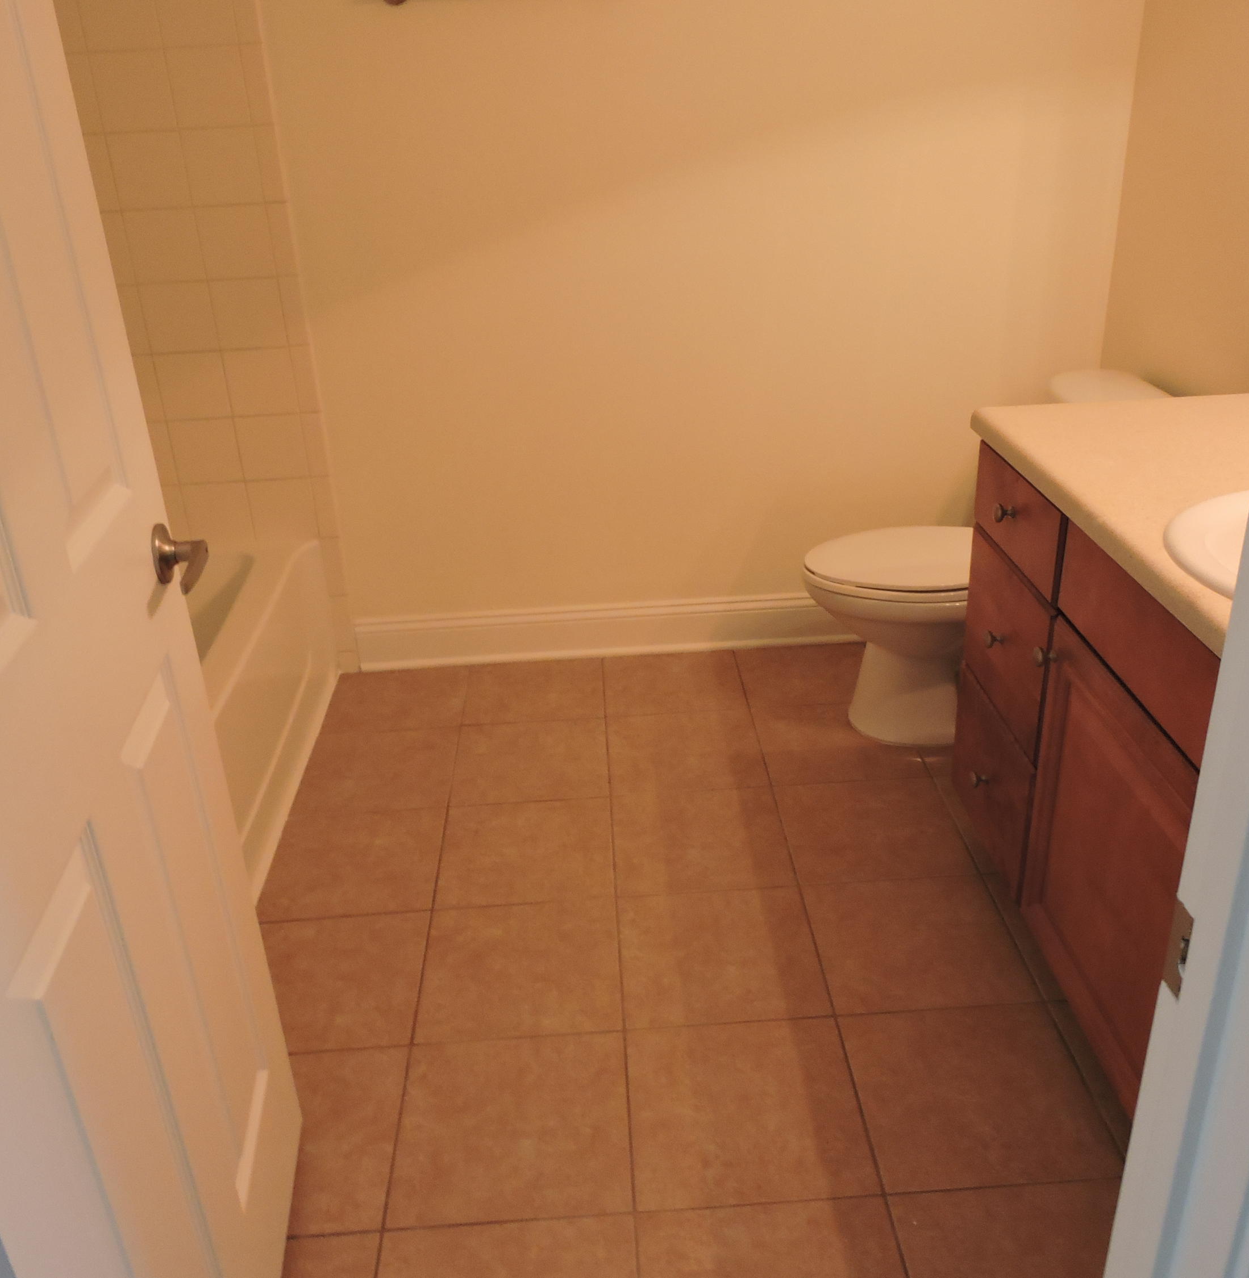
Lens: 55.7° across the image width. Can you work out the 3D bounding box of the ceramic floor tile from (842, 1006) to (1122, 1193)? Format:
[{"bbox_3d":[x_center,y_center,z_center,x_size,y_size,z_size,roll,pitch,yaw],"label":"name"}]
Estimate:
[{"bbox_3d":[0.508,0.661,1.721,0.330,0.010,0.330,-3,26,-1],"label":"ceramic floor tile"}]

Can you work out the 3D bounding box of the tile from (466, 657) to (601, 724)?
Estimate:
[{"bbox_3d":[-0.217,0.133,2.893,0.330,0.010,0.309,-3,26,-1],"label":"tile"}]

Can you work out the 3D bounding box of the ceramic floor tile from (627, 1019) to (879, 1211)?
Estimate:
[{"bbox_3d":[0.175,0.681,1.714,0.330,0.010,0.330,-3,26,-1],"label":"ceramic floor tile"}]

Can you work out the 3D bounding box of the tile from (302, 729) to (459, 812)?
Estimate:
[{"bbox_3d":[-0.536,0.292,2.596,0.330,0.010,0.330,-3,26,-1],"label":"tile"}]

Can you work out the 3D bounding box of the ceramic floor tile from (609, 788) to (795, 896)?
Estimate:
[{"bbox_3d":[0.145,0.395,2.311,0.330,0.010,0.330,-3,26,-1],"label":"ceramic floor tile"}]

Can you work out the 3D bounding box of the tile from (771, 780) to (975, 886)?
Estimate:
[{"bbox_3d":[0.479,0.375,2.318,0.330,0.010,0.330,-3,26,-1],"label":"tile"}]

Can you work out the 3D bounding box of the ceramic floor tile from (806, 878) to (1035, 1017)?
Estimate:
[{"bbox_3d":[0.496,0.518,2.025,0.327,0.010,0.327,-3,25,-1],"label":"ceramic floor tile"}]

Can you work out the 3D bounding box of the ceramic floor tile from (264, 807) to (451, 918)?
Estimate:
[{"bbox_3d":[-0.521,0.433,2.308,0.327,0.010,0.327,-3,25,-1],"label":"ceramic floor tile"}]

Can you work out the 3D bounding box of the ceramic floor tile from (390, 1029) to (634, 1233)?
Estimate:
[{"bbox_3d":[-0.159,0.700,1.709,0.327,0.010,0.327,-3,25,-1],"label":"ceramic floor tile"}]

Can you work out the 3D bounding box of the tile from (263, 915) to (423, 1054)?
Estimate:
[{"bbox_3d":[-0.506,0.578,1.999,0.330,0.010,0.330,-3,26,-1],"label":"tile"}]

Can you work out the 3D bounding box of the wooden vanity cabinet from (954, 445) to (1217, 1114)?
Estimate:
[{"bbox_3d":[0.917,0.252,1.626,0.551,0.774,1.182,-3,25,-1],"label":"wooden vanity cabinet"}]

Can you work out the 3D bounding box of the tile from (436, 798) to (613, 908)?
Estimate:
[{"bbox_3d":[-0.187,0.414,2.314,0.327,0.010,0.327,-3,25,-1],"label":"tile"}]

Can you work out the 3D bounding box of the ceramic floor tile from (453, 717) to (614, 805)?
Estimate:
[{"bbox_3d":[-0.201,0.271,2.617,0.327,0.010,0.327,-3,25,-1],"label":"ceramic floor tile"}]

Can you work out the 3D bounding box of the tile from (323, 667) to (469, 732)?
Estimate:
[{"bbox_3d":[-0.550,0.153,2.887,0.330,0.010,0.309,-3,26,-1],"label":"tile"}]

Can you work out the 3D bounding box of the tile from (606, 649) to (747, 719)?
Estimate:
[{"bbox_3d":[0.119,0.110,2.924,0.327,0.010,0.321,-3,25,-1],"label":"tile"}]

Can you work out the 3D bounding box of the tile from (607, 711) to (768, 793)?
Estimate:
[{"bbox_3d":[0.133,0.252,2.624,0.327,0.010,0.327,-3,25,-1],"label":"tile"}]

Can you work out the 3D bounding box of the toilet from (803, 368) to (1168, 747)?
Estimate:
[{"bbox_3d":[0.750,-0.155,2.542,0.732,0.725,0.450,-3,26,-1],"label":"toilet"}]

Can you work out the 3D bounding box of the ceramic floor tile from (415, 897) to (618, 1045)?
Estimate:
[{"bbox_3d":[-0.173,0.558,2.006,0.330,0.010,0.330,-3,26,-1],"label":"ceramic floor tile"}]

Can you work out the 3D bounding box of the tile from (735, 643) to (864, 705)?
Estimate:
[{"bbox_3d":[0.454,0.091,2.930,0.327,0.010,0.321,-3,25,-1],"label":"tile"}]

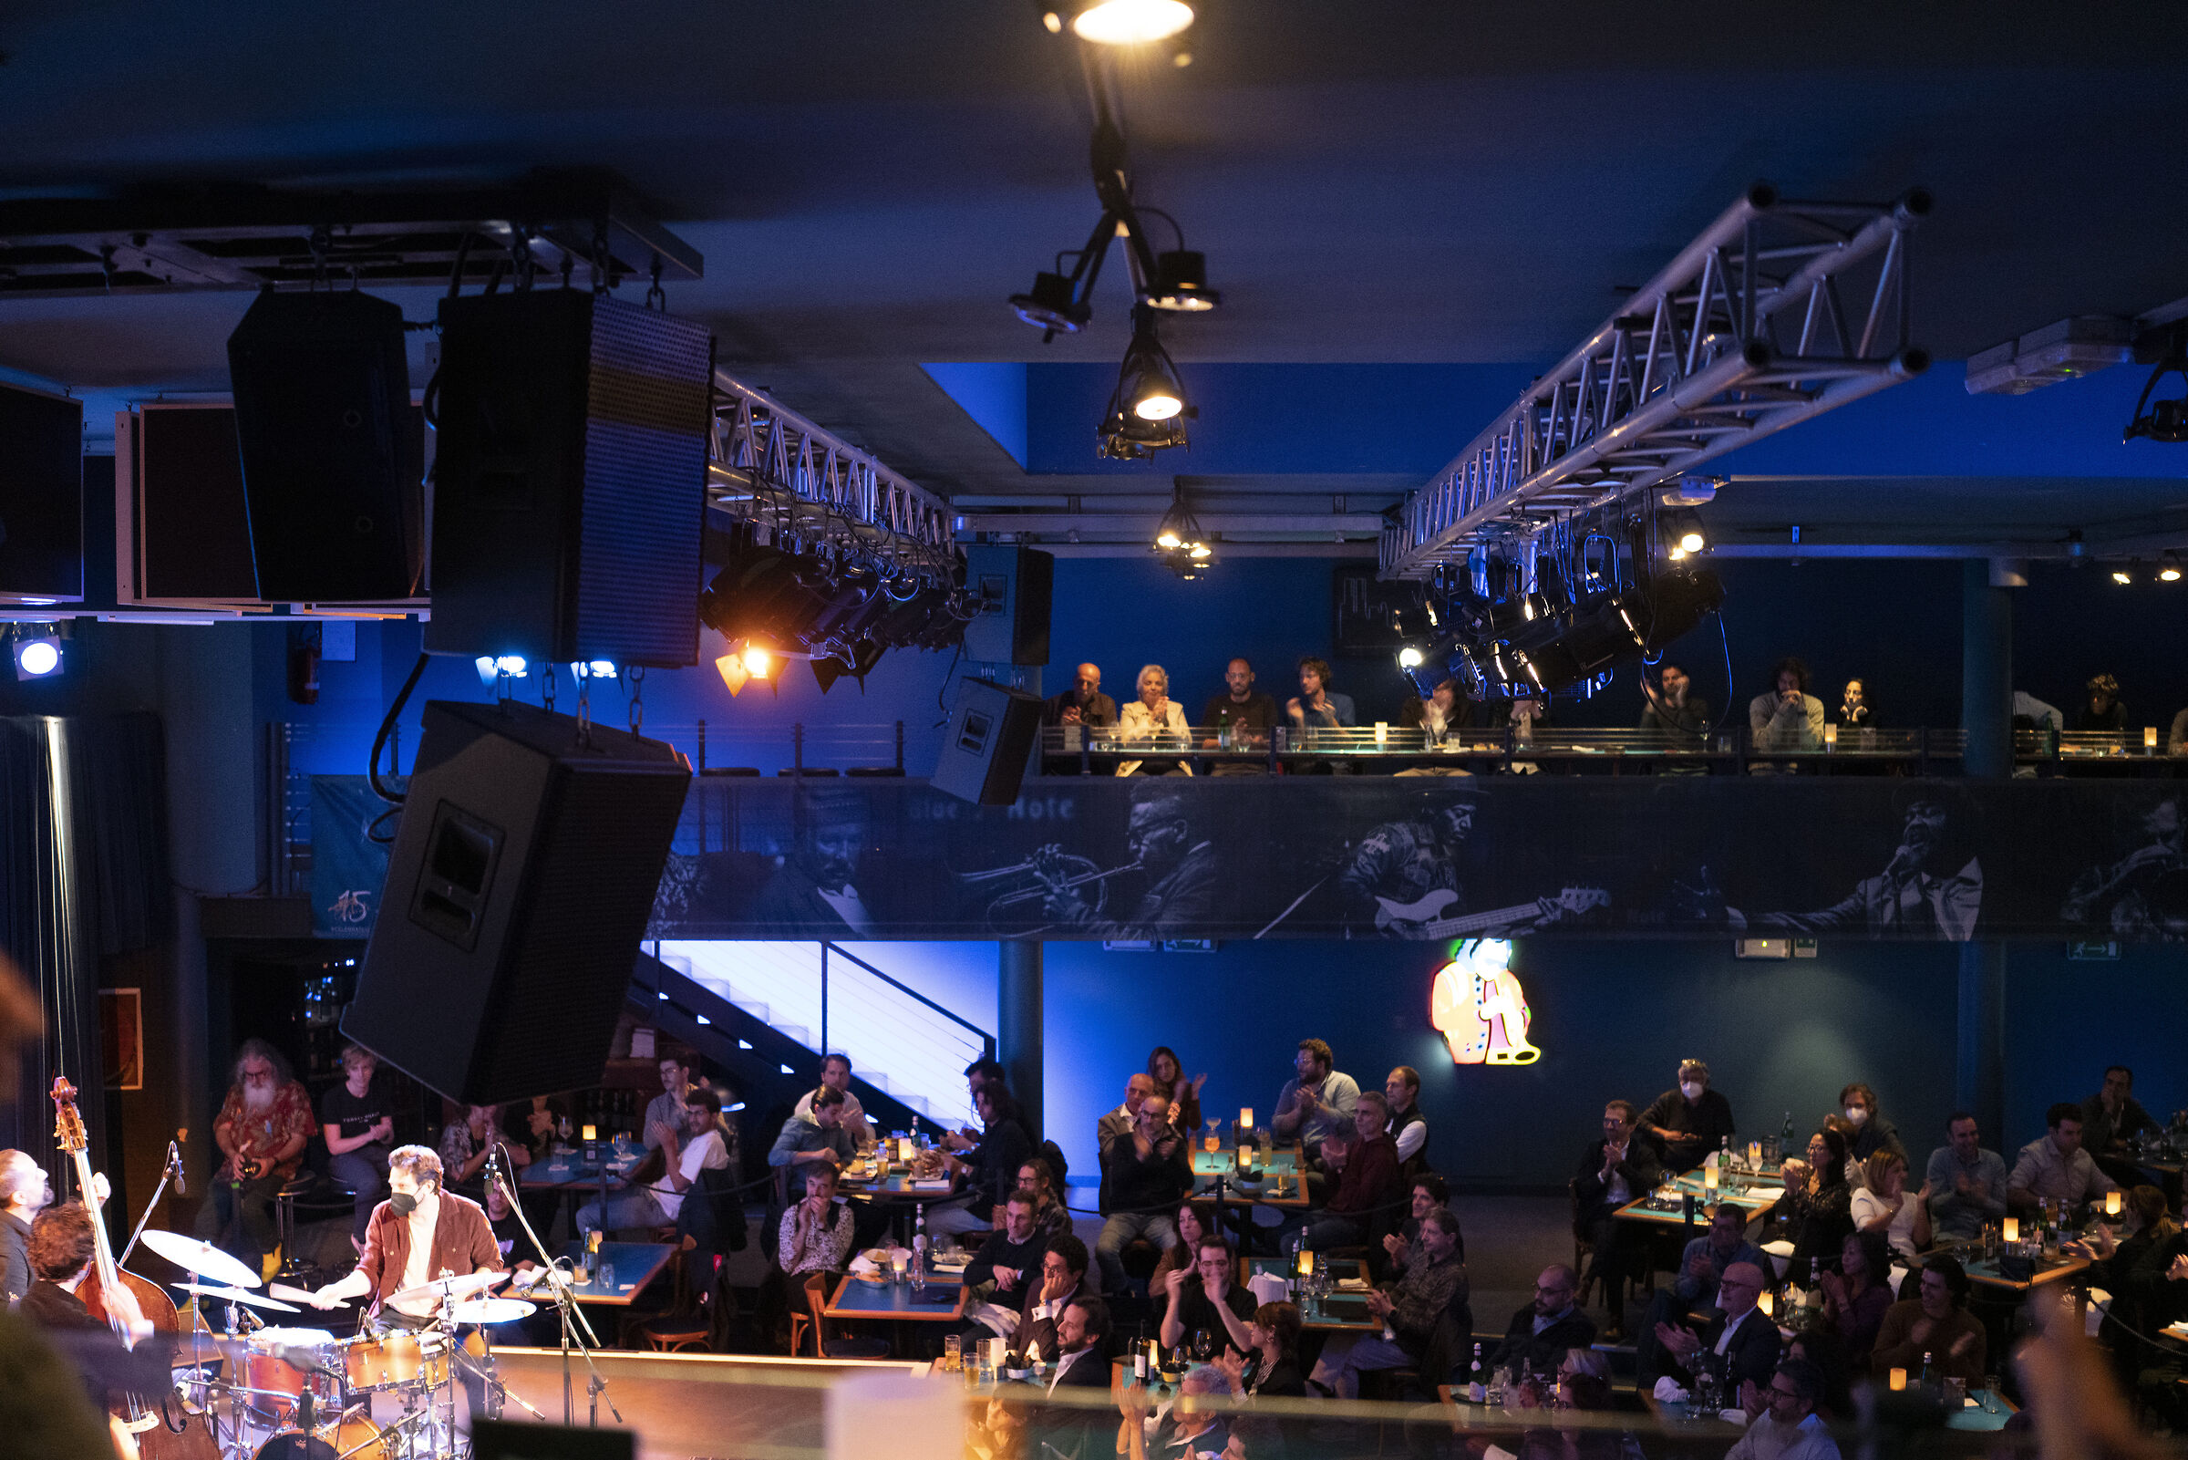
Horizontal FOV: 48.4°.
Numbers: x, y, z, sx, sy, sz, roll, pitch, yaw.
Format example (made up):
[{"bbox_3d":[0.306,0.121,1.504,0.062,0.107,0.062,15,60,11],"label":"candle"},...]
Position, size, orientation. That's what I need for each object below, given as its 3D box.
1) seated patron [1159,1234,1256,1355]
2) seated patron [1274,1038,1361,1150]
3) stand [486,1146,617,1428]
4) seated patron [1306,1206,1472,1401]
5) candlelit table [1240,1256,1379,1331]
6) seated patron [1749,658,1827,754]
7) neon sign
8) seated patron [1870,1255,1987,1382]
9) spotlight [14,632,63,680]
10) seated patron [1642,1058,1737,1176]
[{"bbox_3d":[0.576,3.248,12.500,0.540,1.270,0.800,0,2,0],"label":"seated patron"},{"bbox_3d":[1.230,2.540,14.580,0.600,1.340,0.820,1,2,37],"label":"seated patron"},{"bbox_3d":[-1.857,2.155,8.519,0.650,1.400,0.600,0,2,0],"label":"stand"},{"bbox_3d":[1.507,3.094,12.429,0.840,1.270,0.540,-1,1,-20],"label":"seated patron"},{"bbox_3d":[1.179,3.452,13.373,0.730,0.750,1.420,0,2,3],"label":"candlelit table"},{"bbox_3d":[4.221,0.190,14.809,0.540,1.260,0.720,0,1,7],"label":"seated patron"},{"bbox_3d":[2.817,1.870,17.501,0.800,1.080,0.100,0,1,3],"label":"neon sign"},{"bbox_3d":[3.941,3.118,11.429,0.580,1.270,0.760,0,1,9],"label":"seated patron"},{"bbox_3d":[-4.688,-0.330,10.800,0.220,0.210,0.250,0,23,-19],"label":"spotlight"},{"bbox_3d":[3.524,2.614,14.328,0.580,1.290,0.800,0,2,9],"label":"seated patron"}]

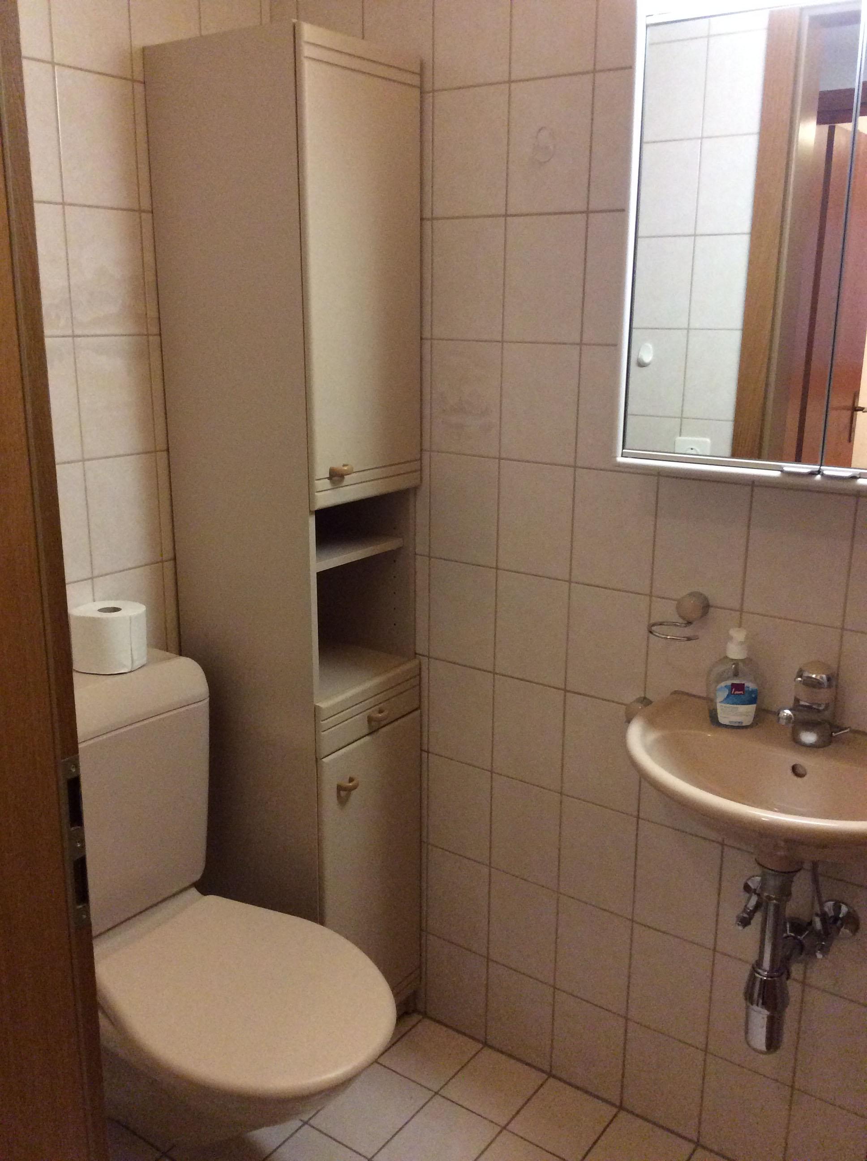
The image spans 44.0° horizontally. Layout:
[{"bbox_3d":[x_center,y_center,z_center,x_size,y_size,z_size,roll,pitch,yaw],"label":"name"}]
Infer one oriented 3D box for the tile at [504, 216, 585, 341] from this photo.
[{"bbox_3d":[0.184,-0.496,1.764,0.150,0.199,0.010,11,18,34],"label":"tile"}]

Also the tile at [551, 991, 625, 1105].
[{"bbox_3d":[0.296,0.886,2.041,0.150,0.197,0.010,11,18,34],"label":"tile"}]

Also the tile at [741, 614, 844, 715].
[{"bbox_3d":[0.545,0.157,1.654,0.149,0.198,0.010,11,18,34],"label":"tile"}]

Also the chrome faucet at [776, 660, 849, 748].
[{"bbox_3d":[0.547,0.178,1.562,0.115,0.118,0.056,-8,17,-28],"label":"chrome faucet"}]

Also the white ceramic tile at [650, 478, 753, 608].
[{"bbox_3d":[0.425,-0.060,1.688,0.149,0.198,0.010,11,18,34],"label":"white ceramic tile"}]

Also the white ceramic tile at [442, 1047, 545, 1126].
[{"bbox_3d":[0.119,0.982,2.082,0.150,0.010,0.171,11,18,34],"label":"white ceramic tile"}]

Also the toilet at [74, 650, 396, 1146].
[{"bbox_3d":[-0.358,0.609,1.738,0.678,0.800,0.390,11,18,34],"label":"toilet"}]

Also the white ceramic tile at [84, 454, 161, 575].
[{"bbox_3d":[-0.543,-0.117,1.870,0.011,0.199,0.151,11,18,35],"label":"white ceramic tile"}]

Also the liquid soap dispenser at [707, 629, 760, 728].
[{"bbox_3d":[0.463,0.141,1.632,0.081,0.151,0.052,5,16,16],"label":"liquid soap dispenser"}]

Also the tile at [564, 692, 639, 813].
[{"bbox_3d":[0.301,0.305,1.885,0.150,0.199,0.010,11,18,34],"label":"tile"}]

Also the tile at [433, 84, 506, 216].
[{"bbox_3d":[0.063,-0.712,1.786,0.148,0.197,0.009,11,18,35],"label":"tile"}]

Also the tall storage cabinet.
[{"bbox_3d":[-0.251,0.026,2.013,0.358,1.867,0.298,11,18,34],"label":"tall storage cabinet"}]

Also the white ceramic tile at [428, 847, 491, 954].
[{"bbox_3d":[0.051,0.641,2.148,0.148,0.197,0.009,11,18,35],"label":"white ceramic tile"}]

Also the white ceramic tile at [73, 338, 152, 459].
[{"bbox_3d":[-0.541,-0.313,1.820,0.011,0.199,0.151,11,18,35],"label":"white ceramic tile"}]

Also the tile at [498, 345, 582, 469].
[{"bbox_3d":[0.183,-0.302,1.816,0.150,0.199,0.010,11,18,34],"label":"tile"}]

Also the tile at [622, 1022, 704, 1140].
[{"bbox_3d":[0.419,0.910,1.955,0.150,0.197,0.010,11,18,34],"label":"tile"}]

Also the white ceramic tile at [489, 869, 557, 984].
[{"bbox_3d":[0.175,0.674,2.090,0.151,0.199,0.011,11,18,35],"label":"white ceramic tile"}]

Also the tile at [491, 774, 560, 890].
[{"bbox_3d":[0.175,0.470,2.011,0.148,0.197,0.009,11,18,35],"label":"tile"}]

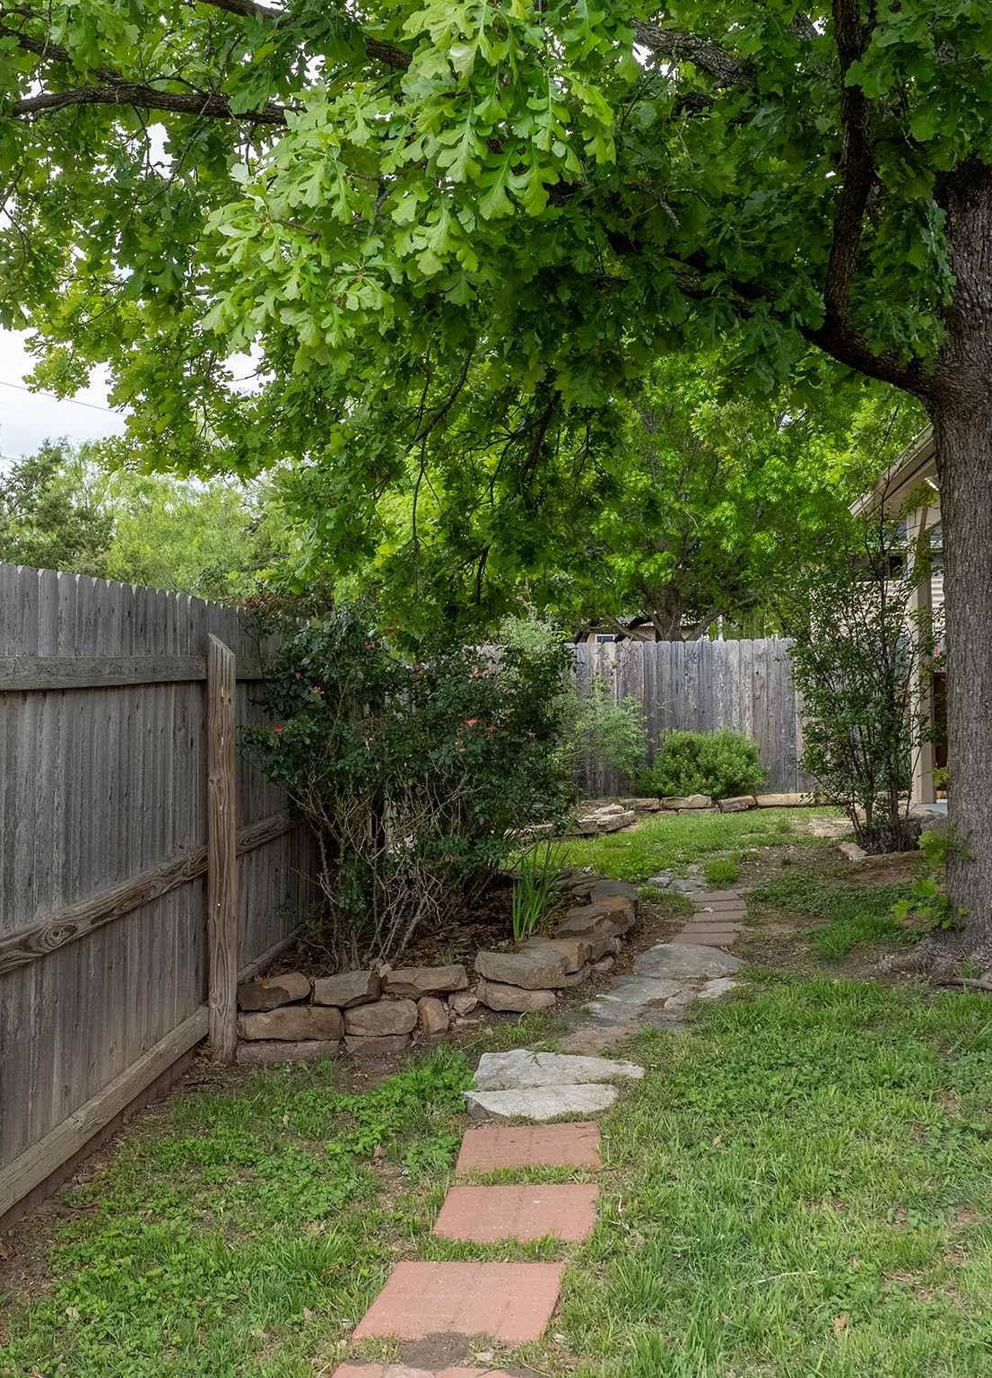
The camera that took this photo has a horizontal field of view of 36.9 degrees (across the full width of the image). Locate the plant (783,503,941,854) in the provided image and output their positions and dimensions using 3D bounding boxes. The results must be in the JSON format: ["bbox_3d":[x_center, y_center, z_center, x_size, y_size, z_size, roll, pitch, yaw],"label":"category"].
[{"bbox_3d":[2.480,-0.080,10.100,1.000,2.320,0.950,0,-1,4],"label":"plant"}]

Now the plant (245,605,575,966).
[{"bbox_3d":[-0.360,0.400,6.950,1.400,1.560,1.300,0,-1,4],"label":"plant"}]

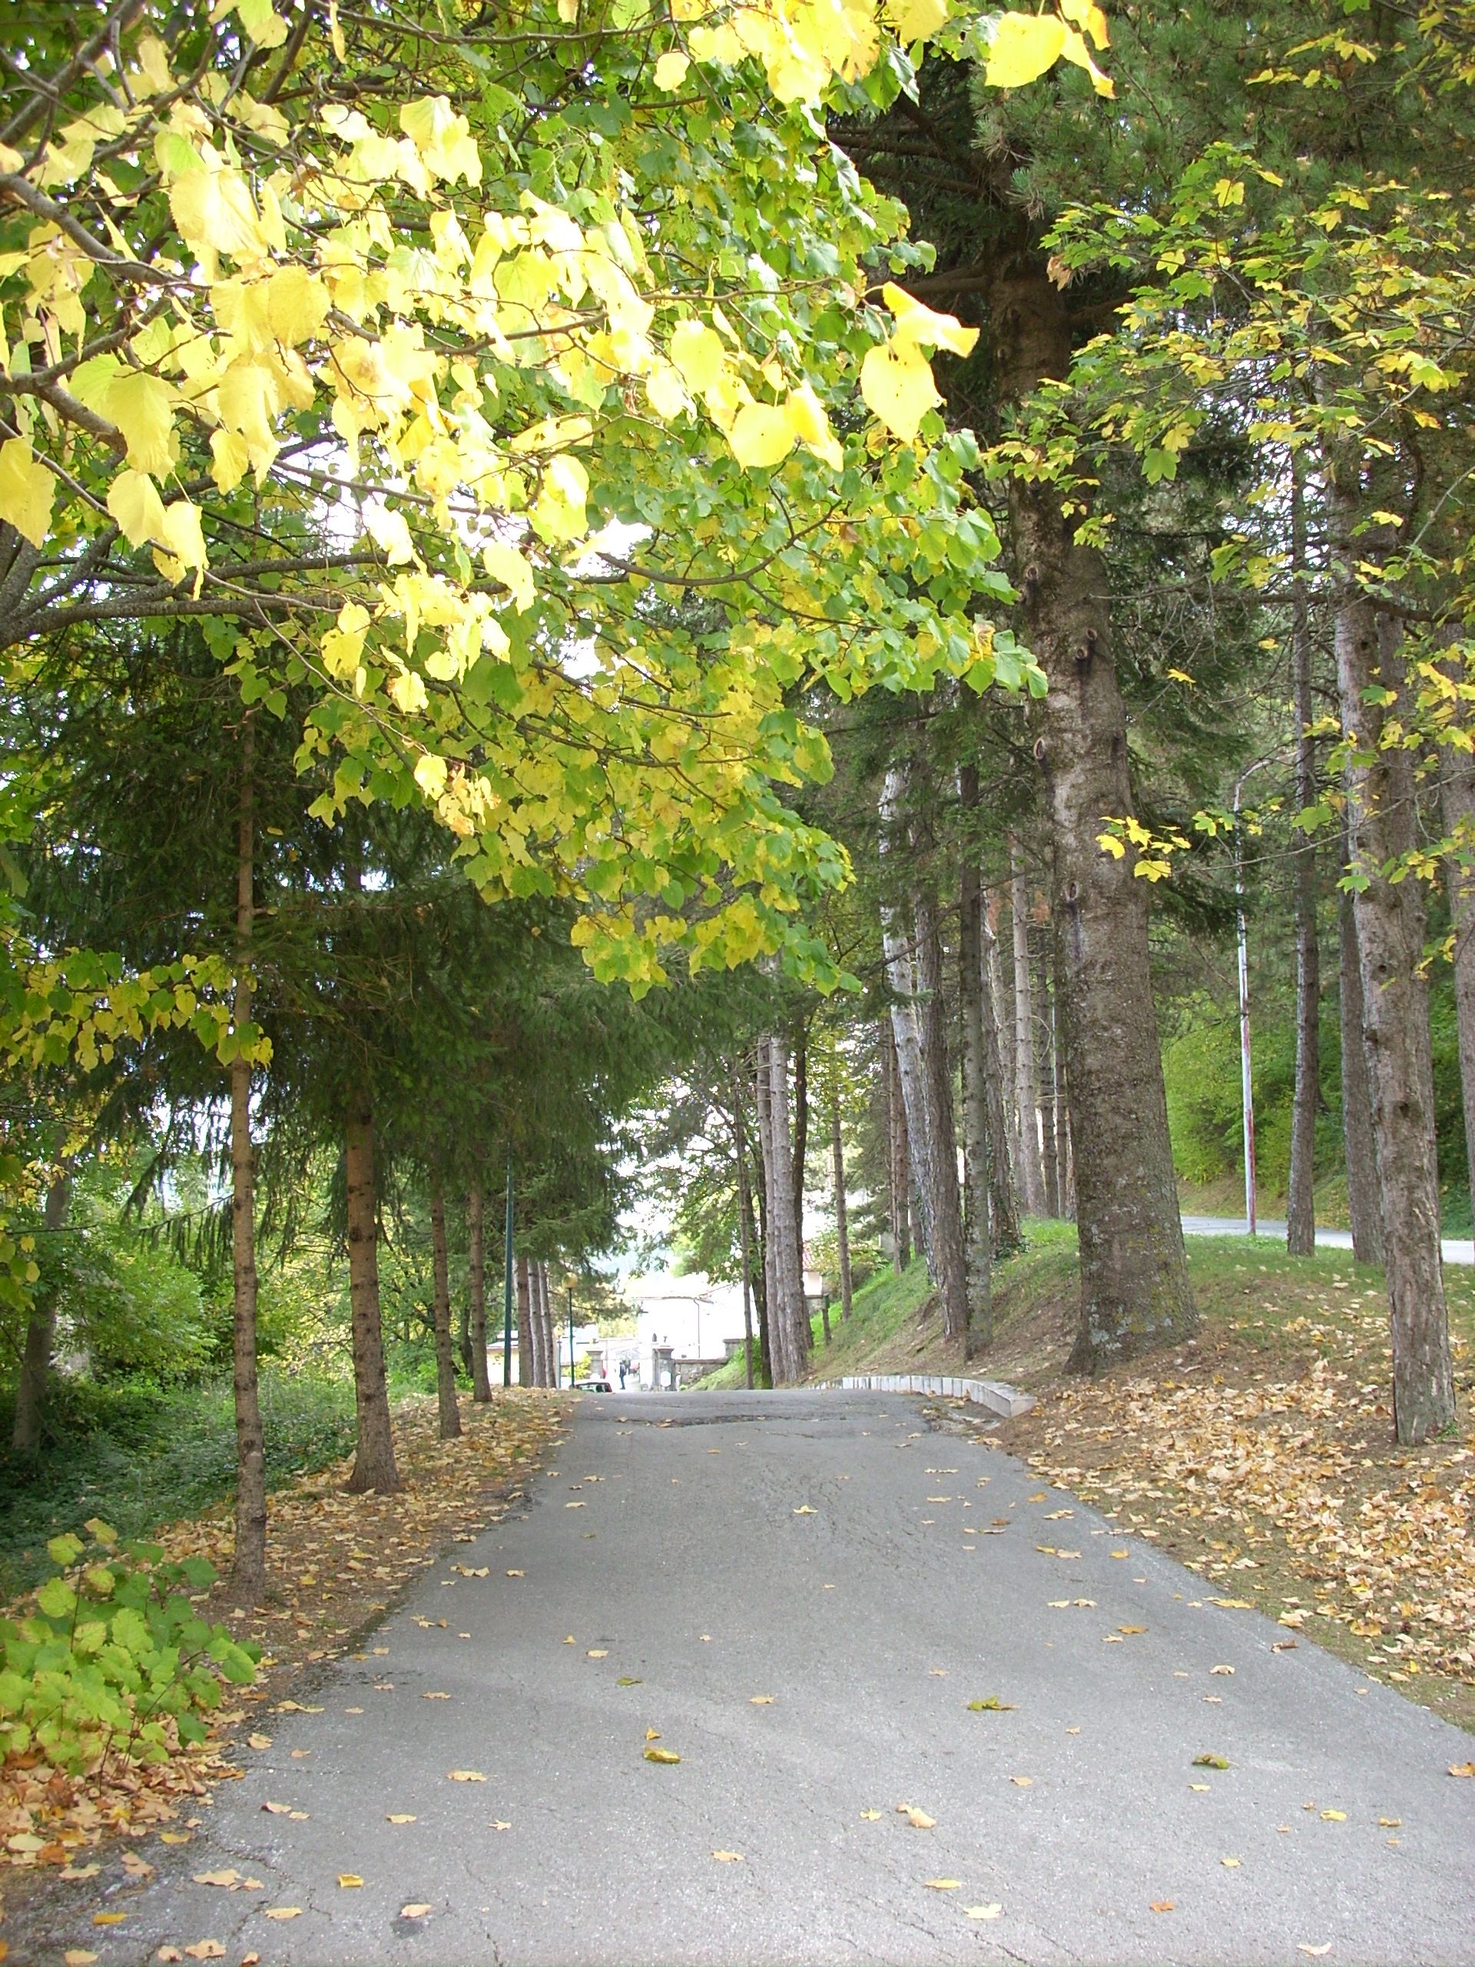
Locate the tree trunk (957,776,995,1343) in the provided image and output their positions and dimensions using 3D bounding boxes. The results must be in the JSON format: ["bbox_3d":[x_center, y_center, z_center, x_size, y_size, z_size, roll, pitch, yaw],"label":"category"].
[{"bbox_3d":[3.379,1.103,30.129,0.360,8.180,0.360,0,-8,0],"label":"tree trunk"}]

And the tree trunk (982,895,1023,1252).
[{"bbox_3d":[4.382,1.455,35.128,0.370,5.950,0.370,-2,-8,0],"label":"tree trunk"}]

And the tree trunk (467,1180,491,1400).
[{"bbox_3d":[-3.387,4.030,27.709,0.230,2.850,0.230,-2,-8,0],"label":"tree trunk"}]

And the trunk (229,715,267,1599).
[{"bbox_3d":[-2.434,0.796,10.489,0.165,4.390,0.165,-2,-8,0],"label":"trunk"}]

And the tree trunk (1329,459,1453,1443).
[{"bbox_3d":[4.381,-0.349,14.179,0.430,6.670,0.430,-2,-8,0],"label":"tree trunk"}]

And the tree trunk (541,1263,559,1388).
[{"bbox_3d":[-3.954,7.236,44.429,0.200,2.610,0.200,-5,-8,-1],"label":"tree trunk"}]

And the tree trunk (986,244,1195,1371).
[{"bbox_3d":[3.414,-2.035,20.970,1.120,11.360,1.100,-4,-8,-1],"label":"tree trunk"}]

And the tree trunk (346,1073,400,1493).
[{"bbox_3d":[-2.855,2.304,16.137,0.340,3.050,0.340,-3,-8,0],"label":"tree trunk"}]

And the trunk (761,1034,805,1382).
[{"bbox_3d":[0.786,3.986,37.809,0.550,6.220,0.480,-2,-8,0],"label":"trunk"}]

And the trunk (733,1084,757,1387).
[{"bbox_3d":[0.131,5.089,42.704,0.180,6.110,0.180,-2,-8,0],"label":"trunk"}]

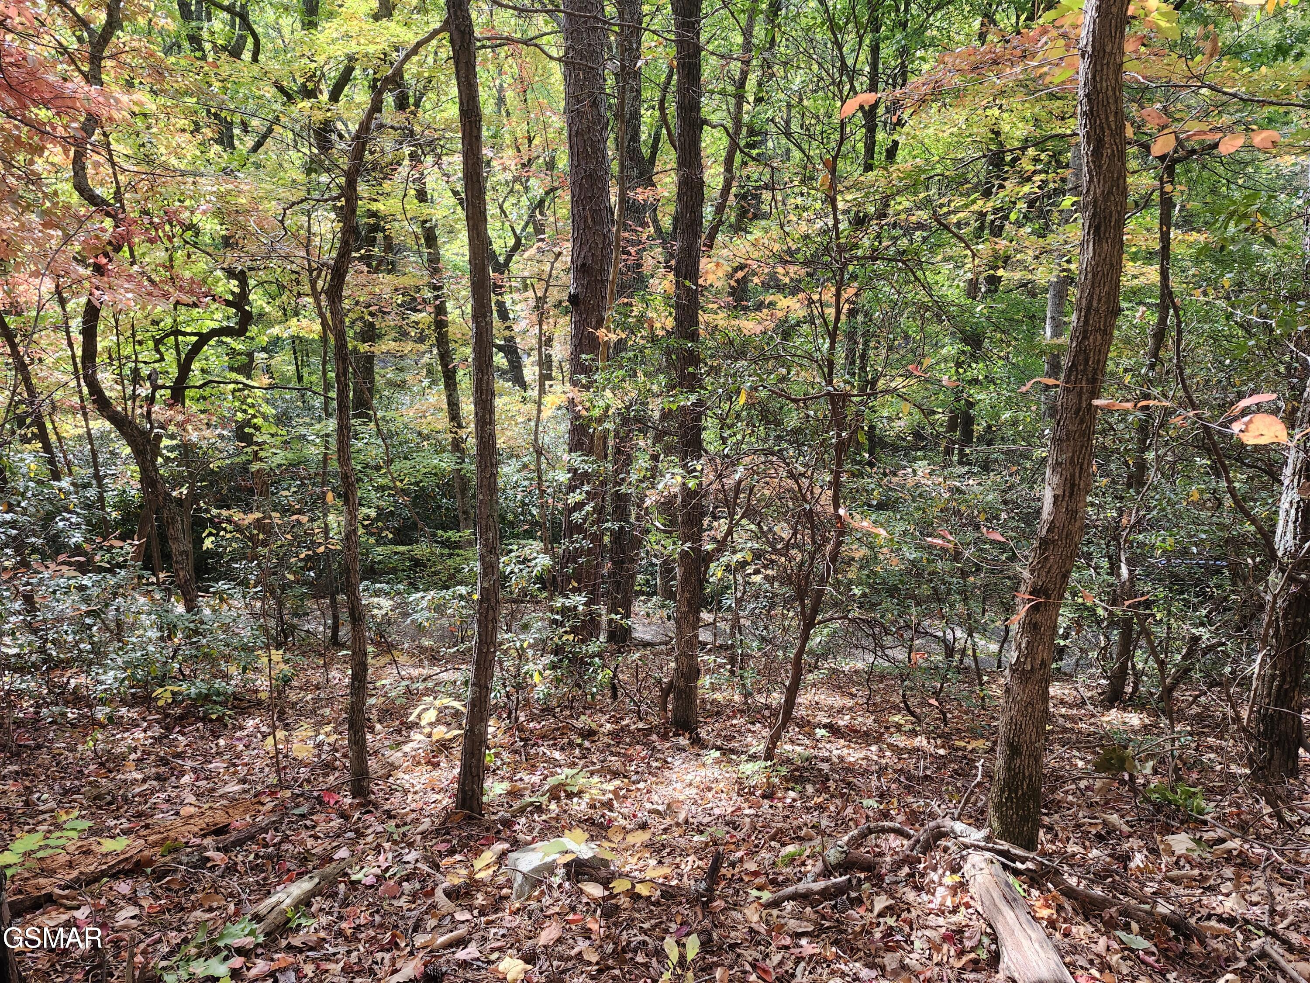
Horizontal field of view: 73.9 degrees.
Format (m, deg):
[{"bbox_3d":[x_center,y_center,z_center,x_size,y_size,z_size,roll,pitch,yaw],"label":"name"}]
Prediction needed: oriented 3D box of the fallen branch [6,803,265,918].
[{"bbox_3d":[-2.046,1.430,3.508,0.280,0.090,0.903,0,-1,26],"label":"fallen branch"}]

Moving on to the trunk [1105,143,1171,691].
[{"bbox_3d":[3.297,-0.342,5.907,0.200,3.697,0.200,2,6,0],"label":"trunk"}]

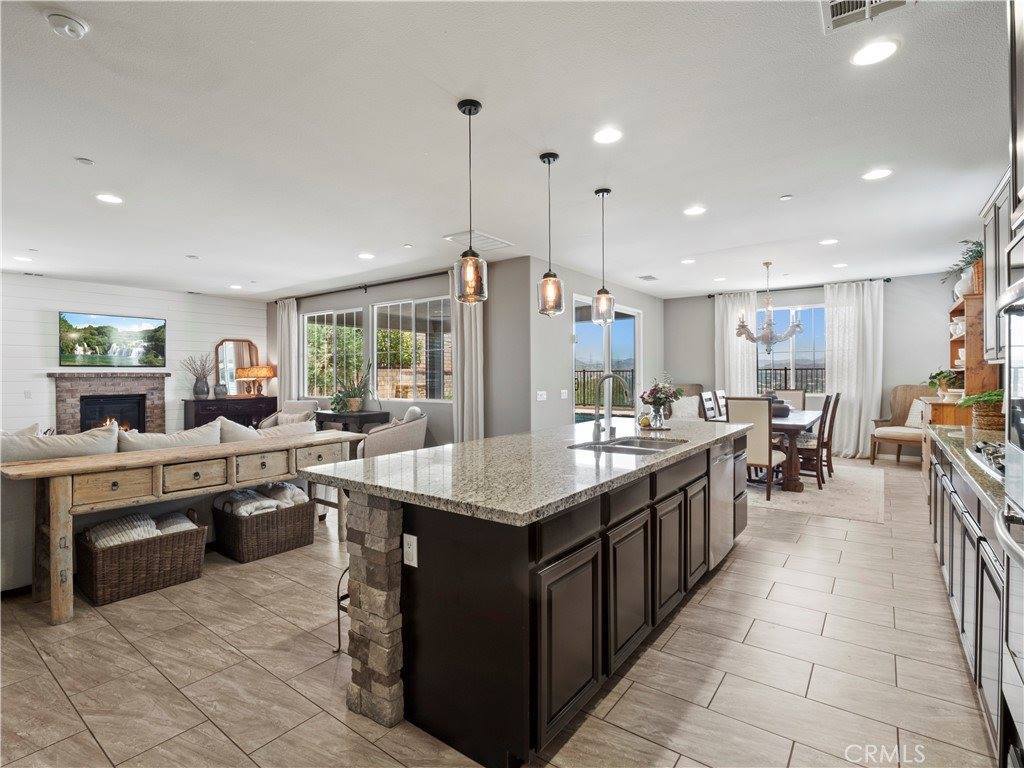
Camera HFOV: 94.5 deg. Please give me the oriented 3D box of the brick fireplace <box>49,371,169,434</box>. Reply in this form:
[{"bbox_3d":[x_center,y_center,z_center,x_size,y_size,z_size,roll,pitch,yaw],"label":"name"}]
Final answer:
[{"bbox_3d":[-6.282,0.537,7.490,0.300,1.370,1.520,1,1,37],"label":"brick fireplace"}]

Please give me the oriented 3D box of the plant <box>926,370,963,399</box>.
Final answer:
[{"bbox_3d":[4.956,0.006,5.423,0.360,0.360,0.380,0,1,36],"label":"plant"}]

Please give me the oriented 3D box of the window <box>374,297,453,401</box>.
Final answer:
[{"bbox_3d":[-1.518,-0.492,7.063,1.860,1.500,0.110,1,1,37],"label":"window"}]

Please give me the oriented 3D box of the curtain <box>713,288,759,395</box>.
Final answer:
[{"bbox_3d":[4.053,-0.219,8.626,0.740,2.770,0.140,1,1,37],"label":"curtain"}]

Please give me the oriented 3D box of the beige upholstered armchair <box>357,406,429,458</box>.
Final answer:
[{"bbox_3d":[-1.833,0.840,7.200,0.820,0.800,0.800,0,0,-26],"label":"beige upholstered armchair"}]

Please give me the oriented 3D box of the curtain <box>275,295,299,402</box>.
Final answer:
[{"bbox_3d":[-4.911,-0.280,10.424,0.847,3.000,0.160,0,0,38],"label":"curtain"}]

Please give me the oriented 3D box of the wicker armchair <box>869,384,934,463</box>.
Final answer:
[{"bbox_3d":[5.804,0.624,6.883,0.720,1.180,0.700,-1,1,-22],"label":"wicker armchair"}]

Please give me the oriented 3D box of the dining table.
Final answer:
[{"bbox_3d":[3.631,0.850,6.604,1.020,0.780,2.600,0,0,38],"label":"dining table"}]

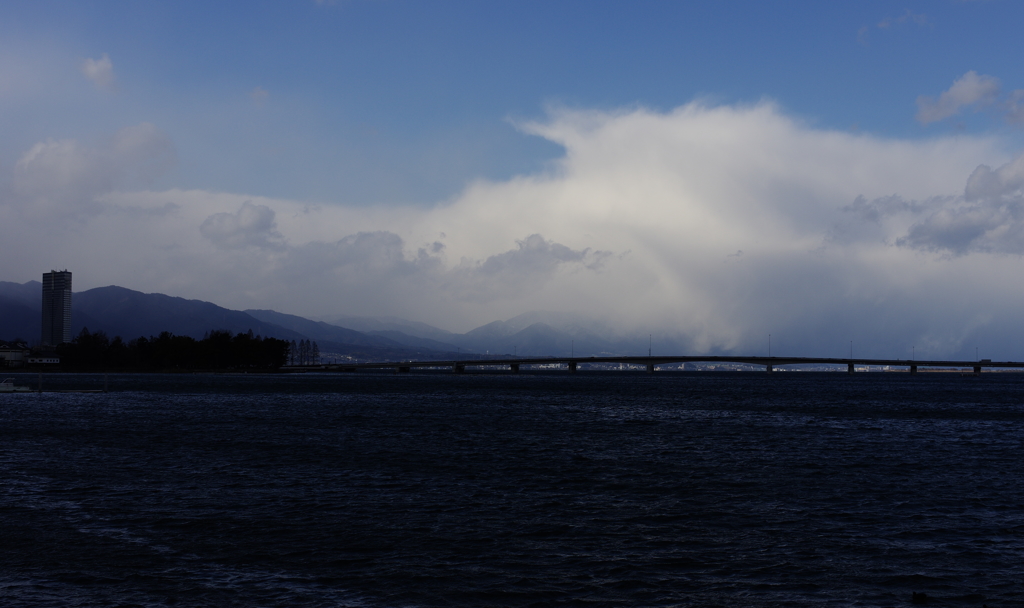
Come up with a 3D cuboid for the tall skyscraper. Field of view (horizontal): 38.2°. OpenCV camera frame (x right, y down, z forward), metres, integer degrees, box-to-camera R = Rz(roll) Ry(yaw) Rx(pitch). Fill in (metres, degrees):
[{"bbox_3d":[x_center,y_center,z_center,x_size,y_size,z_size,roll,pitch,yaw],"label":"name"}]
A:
[{"bbox_3d":[-636.470,22.701,2070.000,56.000,137.000,17.000,-2,-3,41],"label":"tall skyscraper"}]

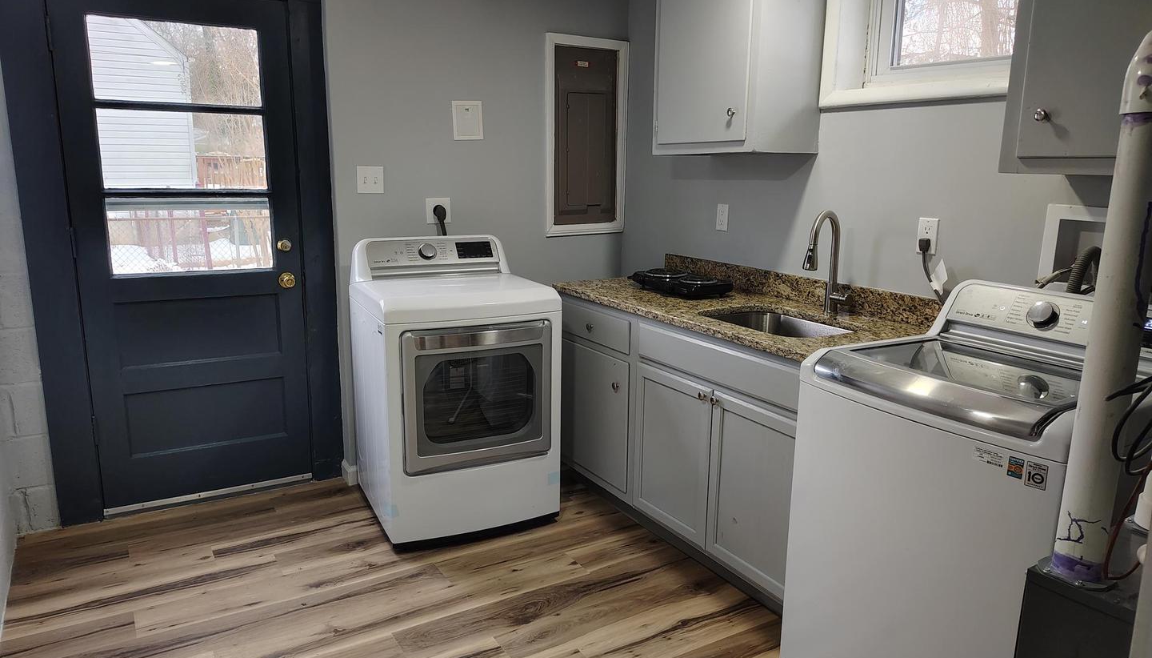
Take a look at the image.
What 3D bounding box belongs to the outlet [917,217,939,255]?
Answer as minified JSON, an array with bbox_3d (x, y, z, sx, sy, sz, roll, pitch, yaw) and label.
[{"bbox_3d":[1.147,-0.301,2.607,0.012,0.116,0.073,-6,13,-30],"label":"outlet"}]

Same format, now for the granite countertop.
[{"bbox_3d":[0.561,-0.123,3.014,0.651,0.128,1.592,-6,13,-30],"label":"granite countertop"}]

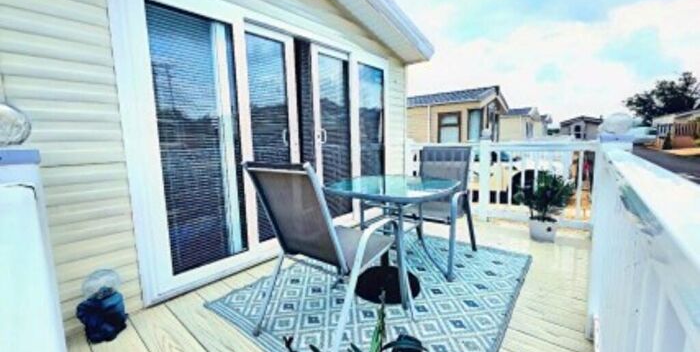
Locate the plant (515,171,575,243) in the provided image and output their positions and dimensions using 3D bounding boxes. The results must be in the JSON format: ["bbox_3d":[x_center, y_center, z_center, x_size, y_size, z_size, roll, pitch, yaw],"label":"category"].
[{"bbox_3d":[1.940,0.289,2.618,0.483,0.690,0.463,4,8,41],"label":"plant"}]

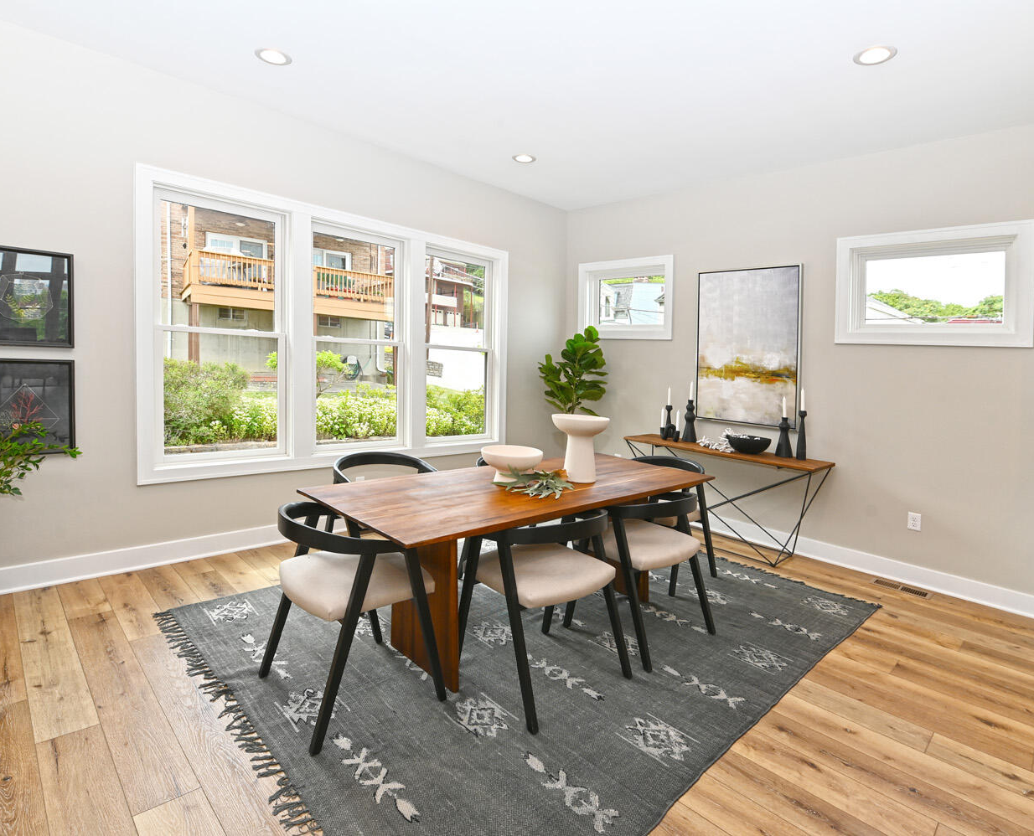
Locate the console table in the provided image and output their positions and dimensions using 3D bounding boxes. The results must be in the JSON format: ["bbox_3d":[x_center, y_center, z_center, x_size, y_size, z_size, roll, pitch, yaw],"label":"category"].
[{"bbox_3d":[1.716,0.670,4.468,0.450,0.788,1.622,-3,8,-44],"label":"console table"}]

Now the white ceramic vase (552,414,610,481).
[{"bbox_3d":[0.368,0.174,2.914,0.322,0.350,0.322,3,4,0],"label":"white ceramic vase"}]

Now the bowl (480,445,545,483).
[{"bbox_3d":[-0.015,0.261,2.780,0.332,0.164,0.332,3,4,0],"label":"bowl"}]

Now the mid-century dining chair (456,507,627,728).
[{"bbox_3d":[0.125,0.774,2.320,0.644,0.760,0.577,-2,6,-44],"label":"mid-century dining chair"}]

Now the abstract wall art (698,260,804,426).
[{"bbox_3d":[1.999,-0.609,4.580,0.050,1.350,0.892,-6,8,-44],"label":"abstract wall art"}]

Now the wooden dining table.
[{"bbox_3d":[0.111,0.730,2.853,2.225,0.770,0.927,-2,6,-44],"label":"wooden dining table"}]

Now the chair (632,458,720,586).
[{"bbox_3d":[0.954,0.679,3.568,0.577,0.765,0.640,-2,6,-44],"label":"chair"}]

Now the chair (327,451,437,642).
[{"bbox_3d":[-0.820,0.635,3.190,0.640,0.760,0.580,-2,6,-44],"label":"chair"}]

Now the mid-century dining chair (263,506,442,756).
[{"bbox_3d":[-0.678,0.759,2.189,0.579,0.776,0.628,-1,6,-42],"label":"mid-century dining chair"}]

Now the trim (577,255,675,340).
[{"bbox_3d":[1.114,-1.231,5.484,0.100,0.811,1.157,-5,10,-45],"label":"trim"}]

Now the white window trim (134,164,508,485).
[{"bbox_3d":[-1.221,-0.604,4.239,3.024,1.953,0.100,-2,6,-43],"label":"white window trim"}]

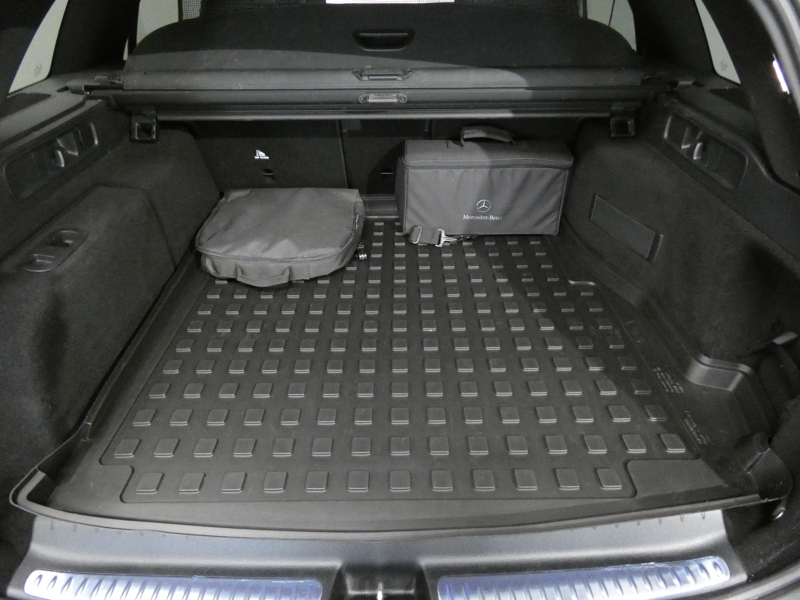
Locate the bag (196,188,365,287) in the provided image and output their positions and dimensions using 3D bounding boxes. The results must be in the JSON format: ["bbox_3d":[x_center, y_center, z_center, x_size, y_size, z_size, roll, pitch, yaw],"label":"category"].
[{"bbox_3d":[-0.316,-0.192,1.293,0.429,0.107,0.377,0,36,0],"label":"bag"}]

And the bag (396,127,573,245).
[{"bbox_3d":[0.242,-0.346,1.359,0.465,0.267,0.163,0,36,1],"label":"bag"}]

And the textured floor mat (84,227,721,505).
[{"bbox_3d":[0.000,0.021,1.087,0.982,0.021,0.962,0,36,0],"label":"textured floor mat"}]

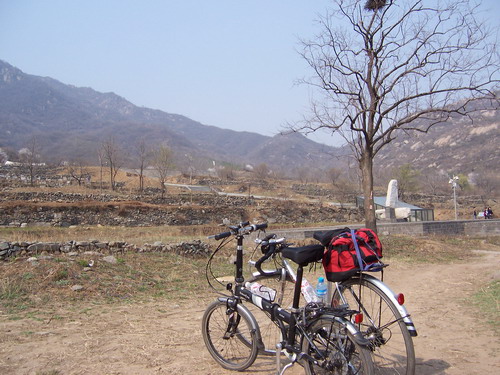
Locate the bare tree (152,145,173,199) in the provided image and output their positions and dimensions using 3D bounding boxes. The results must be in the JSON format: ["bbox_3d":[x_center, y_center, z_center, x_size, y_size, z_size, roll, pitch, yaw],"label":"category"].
[{"bbox_3d":[-10.646,-1.947,58.000,2.433,6.570,2.312,-1,0,0],"label":"bare tree"}]

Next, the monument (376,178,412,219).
[{"bbox_3d":[12.041,1.007,40.000,2.853,3.524,1.700,-1,0,19],"label":"monument"}]

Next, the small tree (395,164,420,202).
[{"bbox_3d":[20.485,-0.520,62.000,3.382,4.942,3.213,-1,0,0],"label":"small tree"}]

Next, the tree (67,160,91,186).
[{"bbox_3d":[-25.184,-2.056,70.000,3.524,3.818,3.348,-1,0,0],"label":"tree"}]

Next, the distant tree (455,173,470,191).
[{"bbox_3d":[40.120,-1.133,90.000,3.021,3.398,2.870,-1,0,0],"label":"distant tree"}]

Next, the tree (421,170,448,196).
[{"bbox_3d":[29.185,-0.629,75.000,4.091,4.091,3.886,-1,0,0],"label":"tree"}]

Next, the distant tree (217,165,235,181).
[{"bbox_3d":[-5.653,-3.461,110.000,4.154,3.692,3.946,-1,0,0],"label":"distant tree"}]

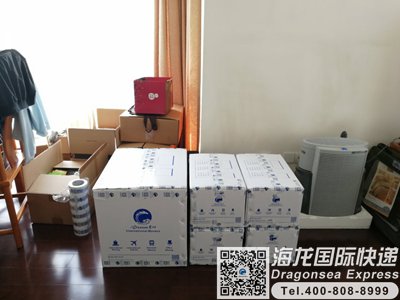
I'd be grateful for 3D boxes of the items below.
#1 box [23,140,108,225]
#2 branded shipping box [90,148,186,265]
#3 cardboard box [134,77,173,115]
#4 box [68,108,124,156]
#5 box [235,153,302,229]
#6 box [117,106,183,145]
[{"bbox_3d":[-0.966,0.221,2.364,0.392,0.447,0.552,1,20,3],"label":"box"},{"bbox_3d":[-0.320,0.333,1.989,0.490,0.500,0.600,-1,20,-2],"label":"branded shipping box"},{"bbox_3d":[-0.449,-0.537,3.068,0.298,0.311,0.278,3,21,8],"label":"cardboard box"},{"bbox_3d":[-0.898,-0.056,3.029,0.412,0.502,0.703,0,20,1],"label":"box"},{"bbox_3d":[0.401,0.233,1.924,0.300,0.245,0.500,0,20,-1],"label":"box"},{"bbox_3d":[-0.451,-0.240,3.078,0.555,0.253,0.371,2,21,6],"label":"box"}]

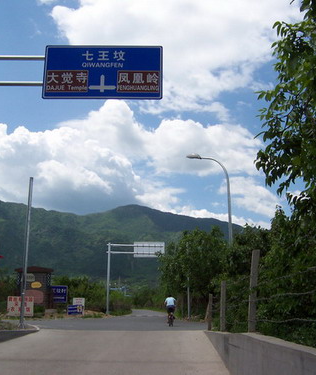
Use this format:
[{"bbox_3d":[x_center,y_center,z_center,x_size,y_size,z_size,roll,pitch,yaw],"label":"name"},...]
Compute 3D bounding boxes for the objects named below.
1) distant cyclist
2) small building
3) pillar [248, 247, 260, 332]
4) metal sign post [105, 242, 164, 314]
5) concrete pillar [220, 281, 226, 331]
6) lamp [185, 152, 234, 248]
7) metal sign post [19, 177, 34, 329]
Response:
[{"bbox_3d":[0.655,6.456,24.995,0.600,1.547,1.720,0,-13,1],"label":"distant cyclist"},{"bbox_3d":[-11.129,9.078,43.044,3.535,3.842,3.100,2,-13,-9],"label":"small building"},{"bbox_3d":[1.728,1.848,8.540,0.150,1.460,0.150,5,-13,3],"label":"pillar"},{"bbox_3d":[-2.196,8.776,46.195,5.642,6.762,0.450,0,-13,0],"label":"metal sign post"},{"bbox_3d":[1.946,3.518,14.128,0.150,1.460,0.150,3,-13,3],"label":"concrete pillar"},{"bbox_3d":[2.609,2.506,24.034,2.223,8.798,0.350,0,-13,0],"label":"lamp"},{"bbox_3d":[-5.329,2.561,19.402,0.280,6.110,0.280,0,-13,0],"label":"metal sign post"}]

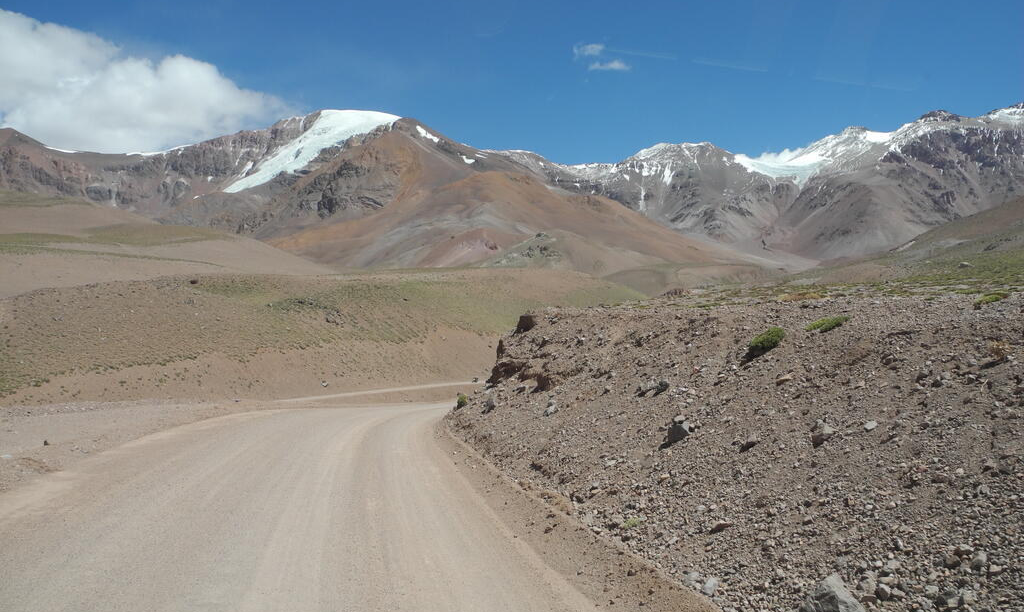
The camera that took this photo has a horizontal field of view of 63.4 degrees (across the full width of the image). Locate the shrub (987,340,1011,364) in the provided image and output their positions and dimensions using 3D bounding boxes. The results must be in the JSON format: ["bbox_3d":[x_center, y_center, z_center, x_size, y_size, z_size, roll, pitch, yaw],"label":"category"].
[{"bbox_3d":[4.713,0.435,8.000,0.210,0.190,0.200,0,-2,0],"label":"shrub"}]

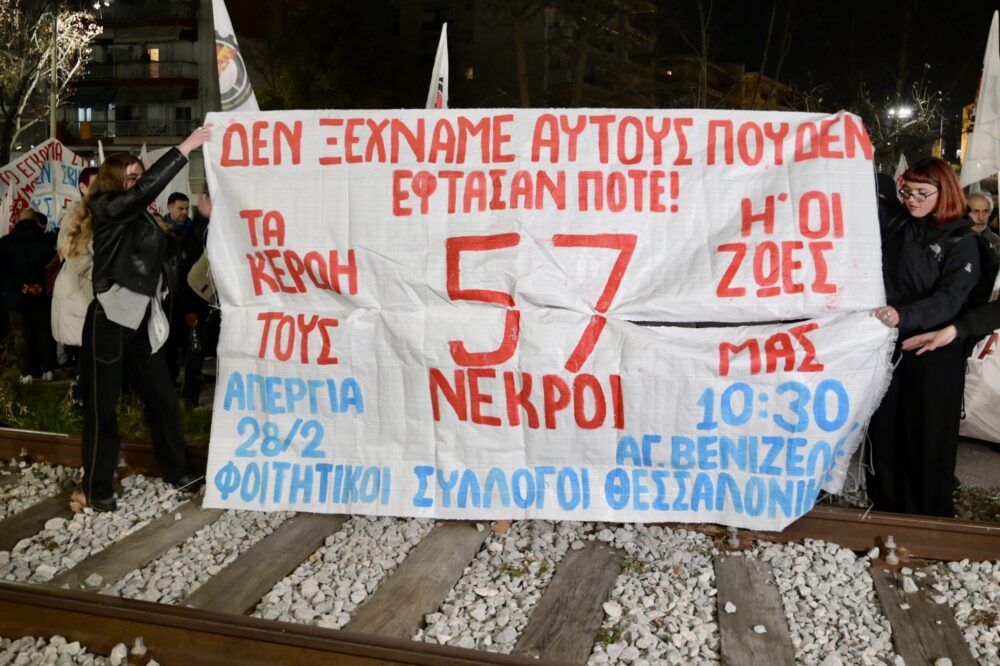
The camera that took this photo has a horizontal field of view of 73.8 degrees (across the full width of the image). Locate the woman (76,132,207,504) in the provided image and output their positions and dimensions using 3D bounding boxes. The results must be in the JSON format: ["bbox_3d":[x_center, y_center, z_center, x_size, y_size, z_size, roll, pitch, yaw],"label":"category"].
[{"bbox_3d":[-1.740,-0.050,3.270,0.630,1.850,0.500,1,6,9],"label":"woman"}]

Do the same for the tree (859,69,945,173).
[{"bbox_3d":[7.230,-2.250,12.000,1.600,4.700,1.500,0,5,0],"label":"tree"}]

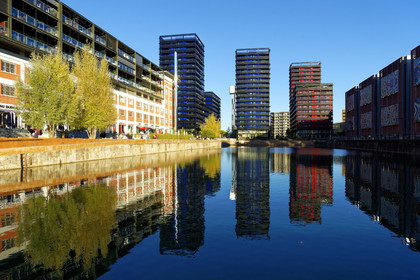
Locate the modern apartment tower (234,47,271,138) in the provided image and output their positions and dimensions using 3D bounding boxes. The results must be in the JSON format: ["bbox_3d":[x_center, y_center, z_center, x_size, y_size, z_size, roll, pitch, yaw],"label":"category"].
[{"bbox_3d":[27.200,-26.400,173.500,19.500,53.000,19.500,0,0,12],"label":"modern apartment tower"}]

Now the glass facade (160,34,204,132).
[{"bbox_3d":[-14.300,-26.400,151.400,19.200,53.000,20.000,0,0,12],"label":"glass facade"}]

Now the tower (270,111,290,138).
[{"bbox_3d":[74.000,-13.300,284.000,20.000,27.000,17.000,0,0,6],"label":"tower"}]

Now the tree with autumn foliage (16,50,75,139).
[{"bbox_3d":[-20.400,-5.500,35.000,7.300,10.900,7.000,0,0,12],"label":"tree with autumn foliage"}]

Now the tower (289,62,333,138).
[{"bbox_3d":[64.500,-26.300,185.000,19.500,53.000,52.000,0,0,12],"label":"tower"}]

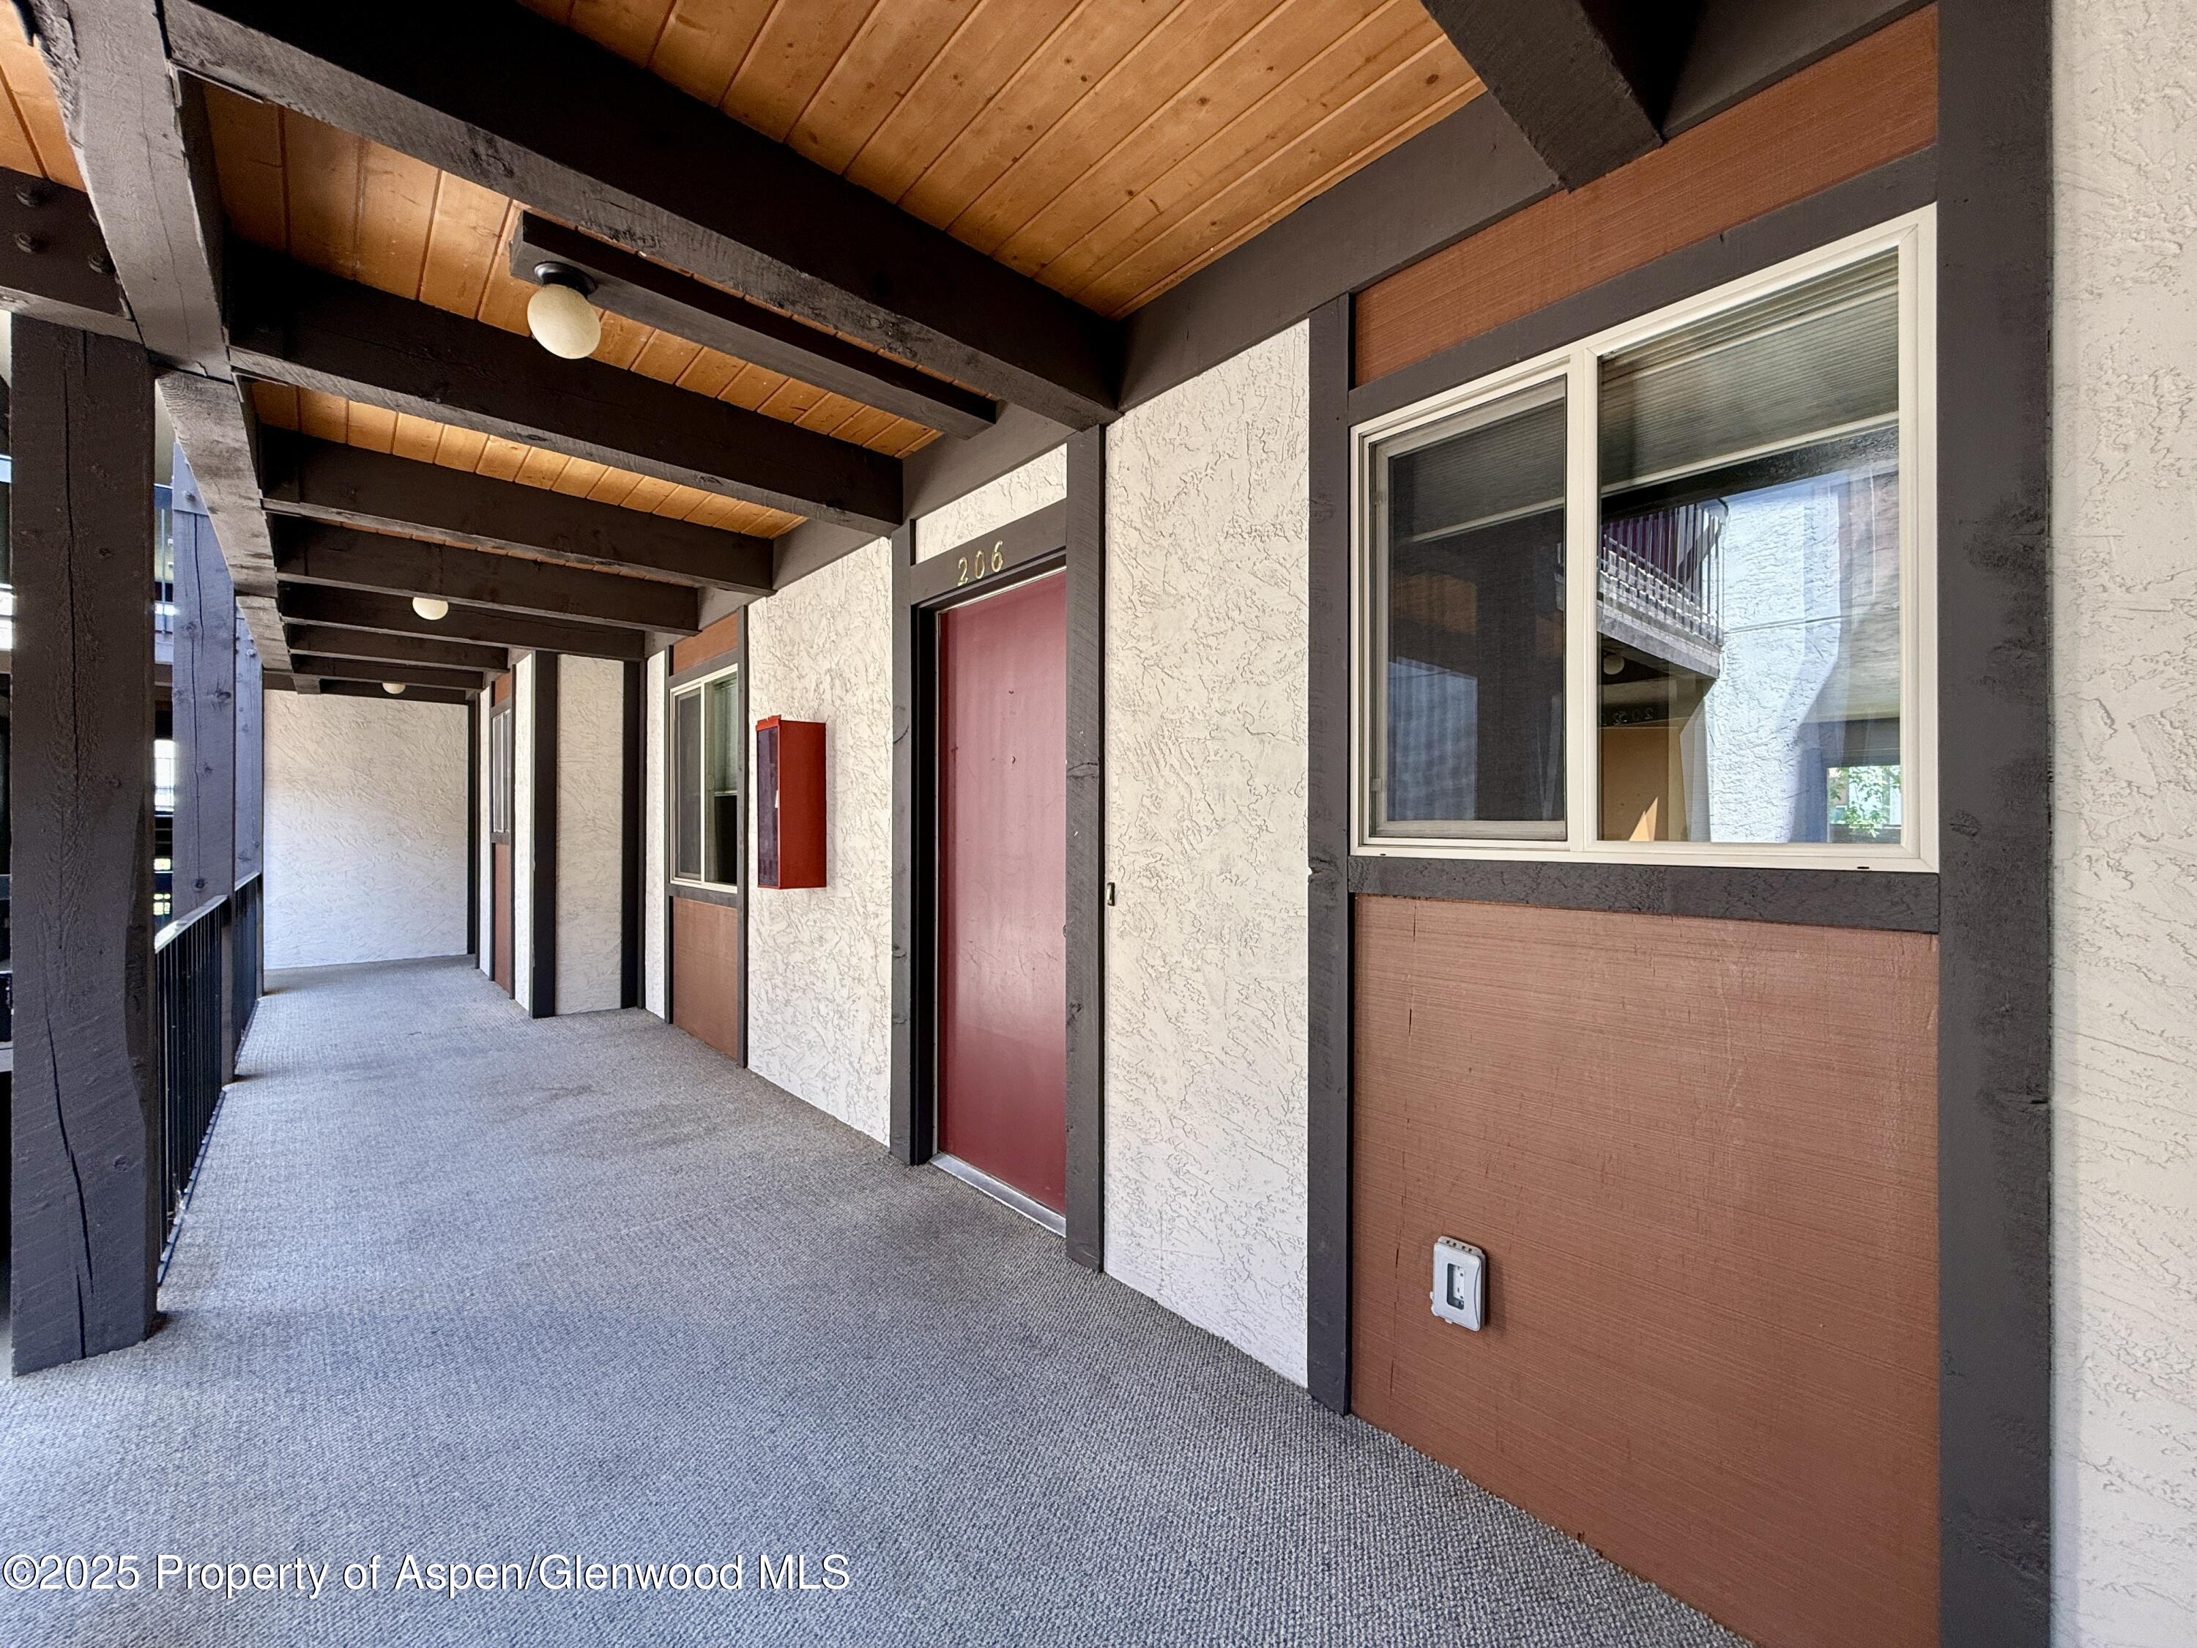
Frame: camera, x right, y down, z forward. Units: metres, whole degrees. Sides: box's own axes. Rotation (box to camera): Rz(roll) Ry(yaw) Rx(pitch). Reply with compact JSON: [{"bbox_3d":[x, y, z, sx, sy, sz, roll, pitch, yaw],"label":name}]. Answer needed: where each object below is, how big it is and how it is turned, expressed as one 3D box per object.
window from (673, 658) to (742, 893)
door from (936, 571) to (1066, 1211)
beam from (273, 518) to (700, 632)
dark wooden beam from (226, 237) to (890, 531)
[{"bbox_3d":[-2.276,-0.235,5.172,0.080,1.220,1.210,0,0,-42],"label":"window"},{"bbox_3d":[-0.267,0.225,3.026,0.050,2.040,0.915,0,0,-42],"label":"door"},{"bbox_3d":[-3.043,-1.235,4.605,1.790,0.240,0.155,0,0,-43],"label":"beam"},{"bbox_3d":[-1.502,-1.293,2.881,1.865,0.261,0.153,1,-1,-41],"label":"dark wooden beam"}]

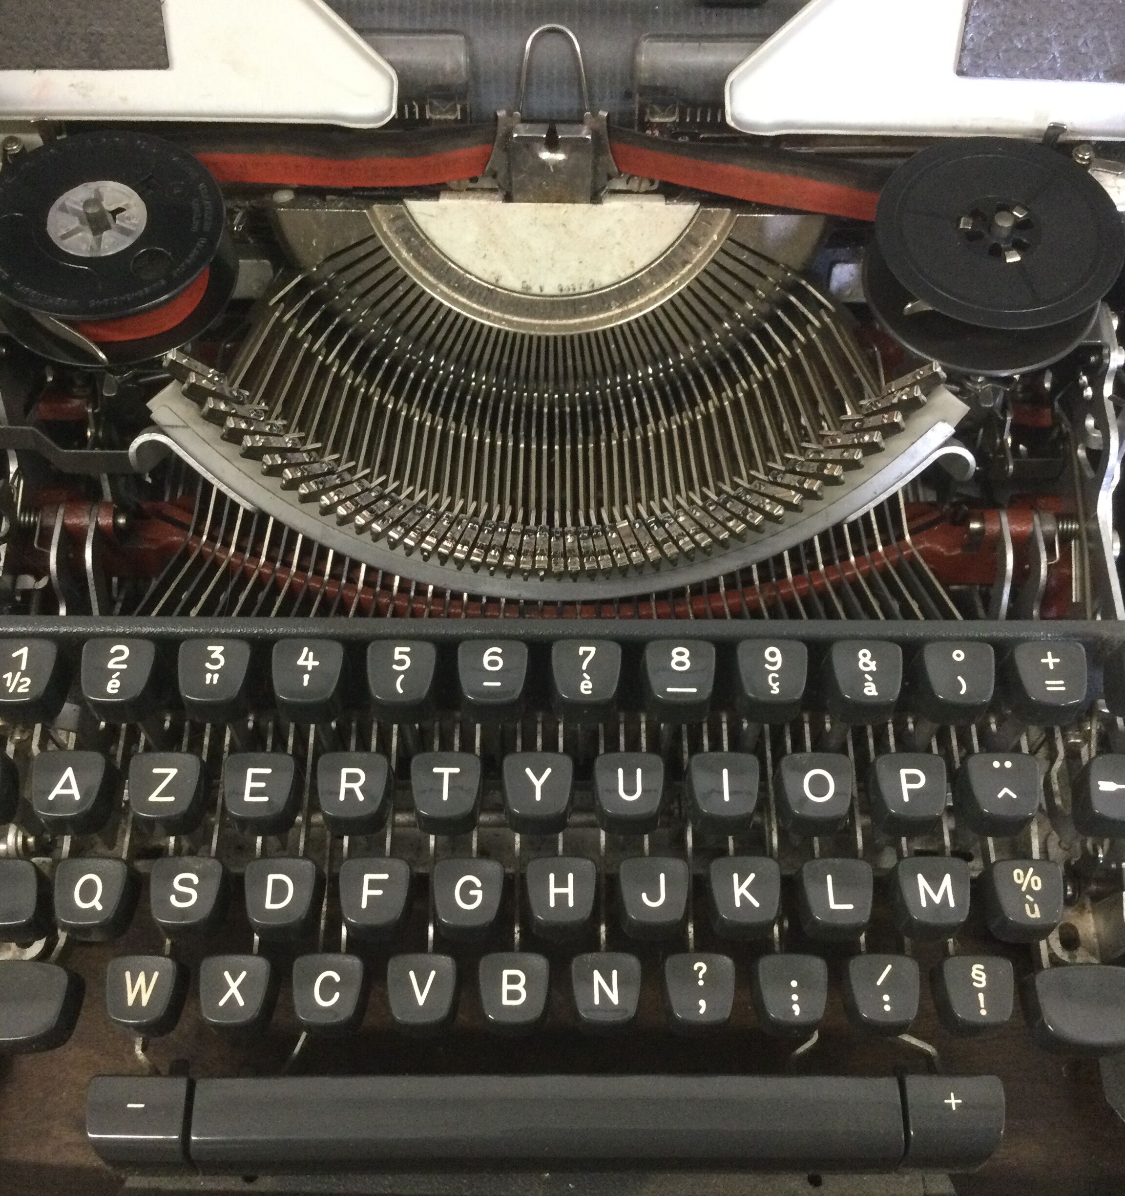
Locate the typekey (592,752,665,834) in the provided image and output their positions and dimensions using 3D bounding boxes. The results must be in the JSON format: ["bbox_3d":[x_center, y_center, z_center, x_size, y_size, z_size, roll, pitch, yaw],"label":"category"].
[{"bbox_3d":[0.014,0.041,0.298,0.015,0.010,0.015,1,62,-2],"label":"typekey"}]

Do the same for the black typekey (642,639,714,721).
[{"bbox_3d":[0.024,0.017,0.294,0.015,0.009,0.014,0,61,0],"label":"black typekey"}]

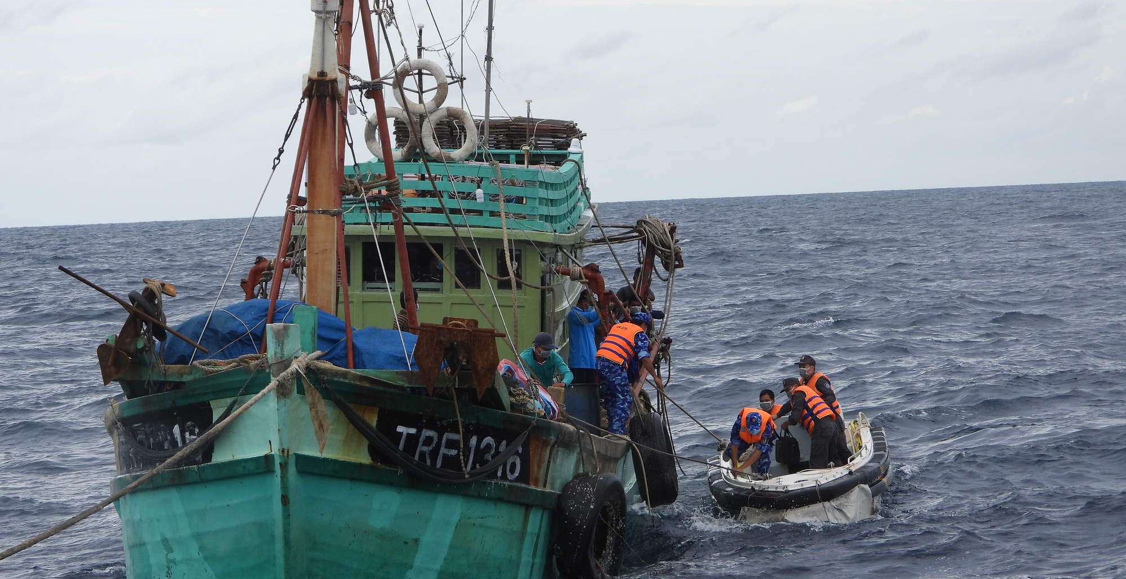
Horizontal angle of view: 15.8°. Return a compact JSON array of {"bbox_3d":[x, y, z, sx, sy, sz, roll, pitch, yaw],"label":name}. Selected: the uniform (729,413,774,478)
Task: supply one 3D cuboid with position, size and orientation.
[{"bbox_3d":[2.097,1.734,45.400,0.620,0.860,0.750,-2,1,9],"label":"uniform"}]

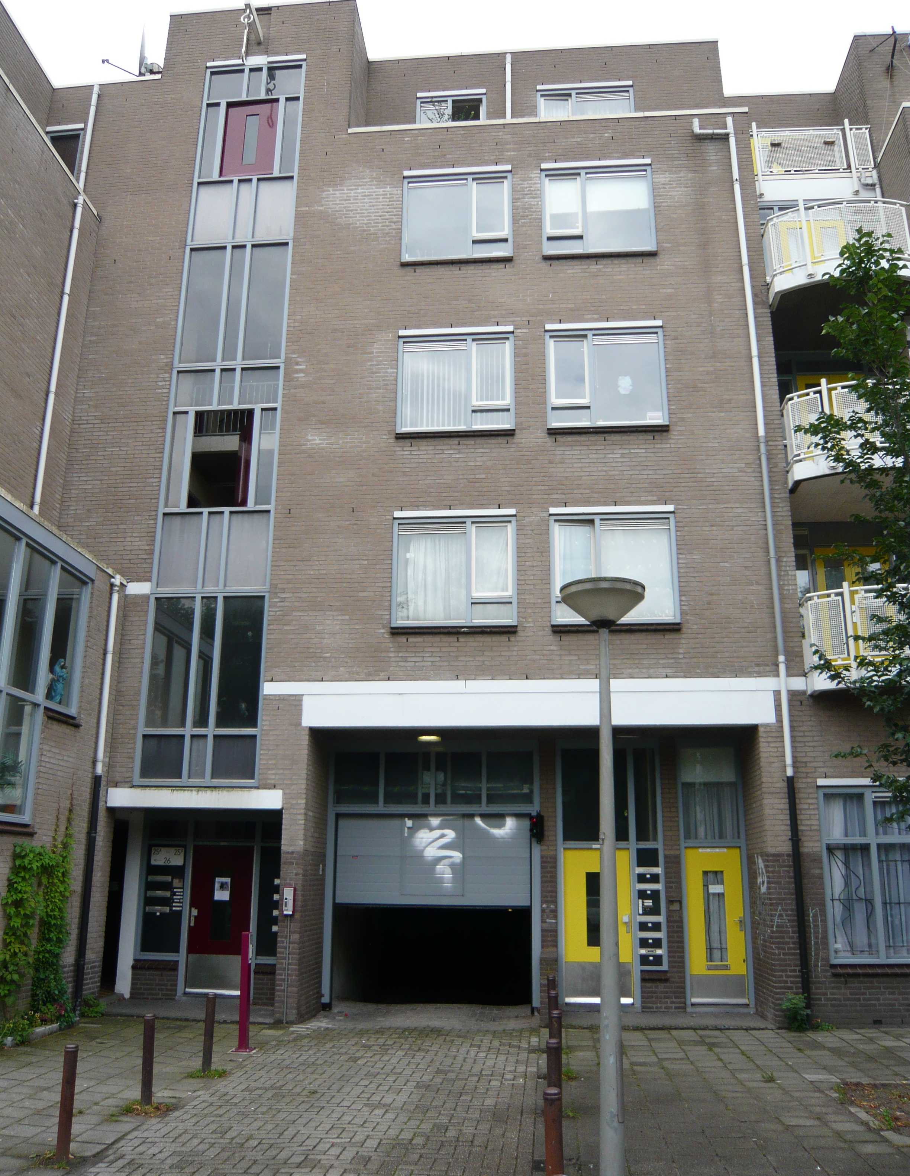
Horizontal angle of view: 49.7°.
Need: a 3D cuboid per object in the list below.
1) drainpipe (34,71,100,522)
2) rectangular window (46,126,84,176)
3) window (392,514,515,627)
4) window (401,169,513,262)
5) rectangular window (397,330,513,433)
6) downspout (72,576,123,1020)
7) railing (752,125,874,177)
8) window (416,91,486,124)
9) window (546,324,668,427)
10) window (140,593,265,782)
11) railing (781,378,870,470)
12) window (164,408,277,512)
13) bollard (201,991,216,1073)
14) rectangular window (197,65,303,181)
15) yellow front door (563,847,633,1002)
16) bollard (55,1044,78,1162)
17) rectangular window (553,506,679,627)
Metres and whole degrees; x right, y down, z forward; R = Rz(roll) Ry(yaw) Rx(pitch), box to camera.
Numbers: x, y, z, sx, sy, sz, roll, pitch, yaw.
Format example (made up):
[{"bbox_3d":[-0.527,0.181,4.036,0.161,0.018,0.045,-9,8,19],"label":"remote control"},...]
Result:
[{"bbox_3d":[-5.551,-4.394,14.049,0.100,7.221,0.100,-1,-16,5],"label":"drainpipe"},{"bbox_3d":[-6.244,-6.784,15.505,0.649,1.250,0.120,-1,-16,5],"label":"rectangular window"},{"bbox_3d":[-0.002,-0.252,12.937,1.651,1.587,0.120,-1,-16,5],"label":"window"},{"bbox_3d":[0.034,-5.482,14.397,1.633,1.586,0.120,-1,-16,5],"label":"window"},{"bbox_3d":[0.015,-2.887,13.632,1.633,1.586,0.120,-1,-16,5],"label":"rectangular window"},{"bbox_3d":[-4.403,2.413,12.131,0.140,5.480,0.140,-1,-16,5],"label":"downspout"},{"bbox_3d":[5.569,-6.926,15.465,2.080,1.000,0.100,-1,-16,5],"label":"railing"},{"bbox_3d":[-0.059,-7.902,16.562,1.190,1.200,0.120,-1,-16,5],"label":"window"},{"bbox_3d":[2.069,-2.918,13.454,1.633,1.586,0.120,-1,-16,5],"label":"window"},{"bbox_3d":[-3.286,1.300,12.787,1.653,2.546,0.130,-1,-16,5],"label":"window"},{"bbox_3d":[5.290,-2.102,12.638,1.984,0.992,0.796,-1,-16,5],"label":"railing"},{"bbox_3d":[-3.239,-1.795,13.668,1.585,1.529,0.120,-1,-16,5],"label":"window"},{"bbox_3d":[-2.191,3.975,8.775,0.092,0.685,0.092,-1,-16,5],"label":"bollard"},{"bbox_3d":[-3.181,-7.290,15.314,1.604,2.222,0.130,-1,-16,5],"label":"rectangular window"},{"bbox_3d":[1.877,4.423,12.863,0.876,1.956,0.070,-1,-16,5],"label":"yellow front door"},{"bbox_3d":[-2.265,3.011,5.742,0.085,0.650,0.085,-1,-16,5],"label":"bollard"},{"bbox_3d":[2.072,-0.298,12.748,1.637,1.600,0.120,-1,-16,5],"label":"rectangular window"}]

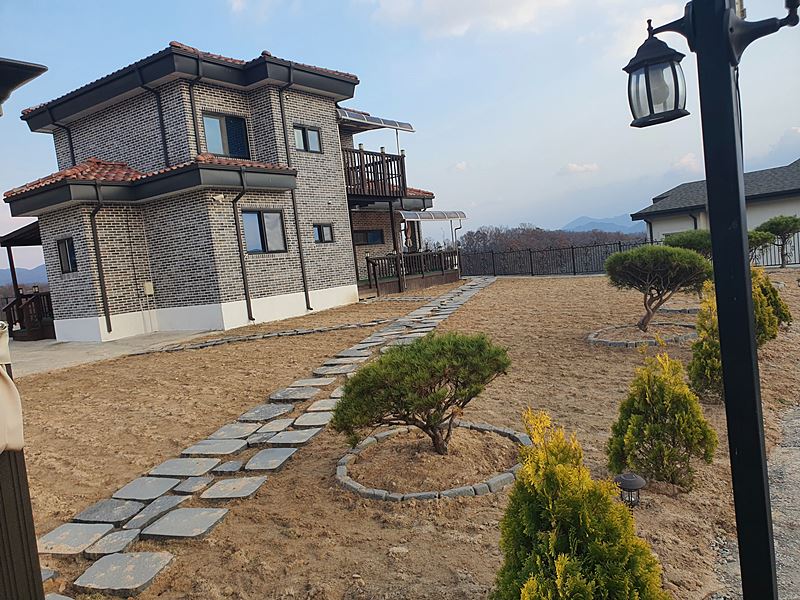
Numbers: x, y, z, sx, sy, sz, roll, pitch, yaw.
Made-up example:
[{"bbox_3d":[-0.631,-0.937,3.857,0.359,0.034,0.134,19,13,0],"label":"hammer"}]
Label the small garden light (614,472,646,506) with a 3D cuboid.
[{"bbox_3d":[1.222,1.009,3.191,0.176,0.159,0.176,-5,4,19],"label":"small garden light"}]

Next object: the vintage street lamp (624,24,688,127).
[{"bbox_3d":[0.648,-0.574,1.511,0.154,0.247,0.154,-5,5,25],"label":"vintage street lamp"}]

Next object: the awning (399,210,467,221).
[{"bbox_3d":[1.088,-3.625,26.345,1.650,0.460,5.400,-4,5,34],"label":"awning"}]

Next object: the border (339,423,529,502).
[{"bbox_3d":[0.244,1.080,4.216,1.373,0.100,1.373,-6,4,2],"label":"border"}]

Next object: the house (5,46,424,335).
[{"bbox_3d":[-4.910,-3.708,23.398,9.350,7.950,18.000,-4,5,34],"label":"house"}]

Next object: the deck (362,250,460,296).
[{"bbox_3d":[-0.319,-1.090,24.932,2.600,1.500,7.500,-4,5,34],"label":"deck"}]

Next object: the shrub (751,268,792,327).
[{"bbox_3d":[4.827,-0.051,7.914,0.634,0.757,0.634,-4,5,31],"label":"shrub"}]

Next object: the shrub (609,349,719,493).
[{"bbox_3d":[1.497,0.665,3.417,0.608,0.745,0.608,-5,5,23],"label":"shrub"}]

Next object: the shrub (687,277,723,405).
[{"bbox_3d":[2.575,0.323,4.864,0.538,0.969,0.538,-4,5,28],"label":"shrub"}]

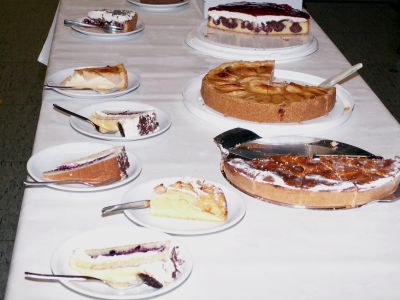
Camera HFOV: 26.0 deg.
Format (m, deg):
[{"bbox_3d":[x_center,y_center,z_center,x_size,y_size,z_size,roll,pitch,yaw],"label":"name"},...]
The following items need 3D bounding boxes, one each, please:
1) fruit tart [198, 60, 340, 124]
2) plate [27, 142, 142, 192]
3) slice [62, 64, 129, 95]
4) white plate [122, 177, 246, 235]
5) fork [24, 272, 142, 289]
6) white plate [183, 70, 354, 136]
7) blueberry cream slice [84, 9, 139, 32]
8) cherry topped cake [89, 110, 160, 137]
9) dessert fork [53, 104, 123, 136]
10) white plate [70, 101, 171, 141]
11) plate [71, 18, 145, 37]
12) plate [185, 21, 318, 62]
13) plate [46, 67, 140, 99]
[{"bbox_3d":[0.145,-0.131,1.821,0.280,0.041,0.280,5,24,0],"label":"fruit tart"},{"bbox_3d":[-0.192,0.034,1.440,0.191,0.021,0.191,4,24,-2],"label":"plate"},{"bbox_3d":[-0.222,-0.154,1.807,0.137,0.042,0.070,3,25,4],"label":"slice"},{"bbox_3d":[-0.024,0.092,1.344,0.191,0.021,0.191,4,24,-2],"label":"white plate"},{"bbox_3d":[-0.152,0.170,1.136,0.154,0.016,0.021,6,24,-6],"label":"fork"},{"bbox_3d":[0.136,-0.098,1.756,0.343,0.023,0.343,1,25,-1],"label":"white plate"},{"bbox_3d":[-0.229,-0.330,2.186,0.135,0.040,0.070,10,26,16],"label":"blueberry cream slice"},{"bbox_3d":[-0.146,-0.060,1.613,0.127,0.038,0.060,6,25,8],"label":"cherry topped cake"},{"bbox_3d":[-0.212,-0.057,1.616,0.142,0.015,0.021,22,28,16],"label":"dessert fork"},{"bbox_3d":[-0.149,-0.048,1.633,0.191,0.021,0.191,4,24,-2],"label":"white plate"},{"bbox_3d":[-0.230,-0.306,2.179,0.184,0.020,0.184,1,25,-1],"label":"plate"},{"bbox_3d":[0.126,-0.259,2.104,0.325,0.023,0.325,1,25,-1],"label":"plate"},{"bbox_3d":[-0.224,-0.137,1.816,0.191,0.021,0.191,4,24,-2],"label":"plate"}]

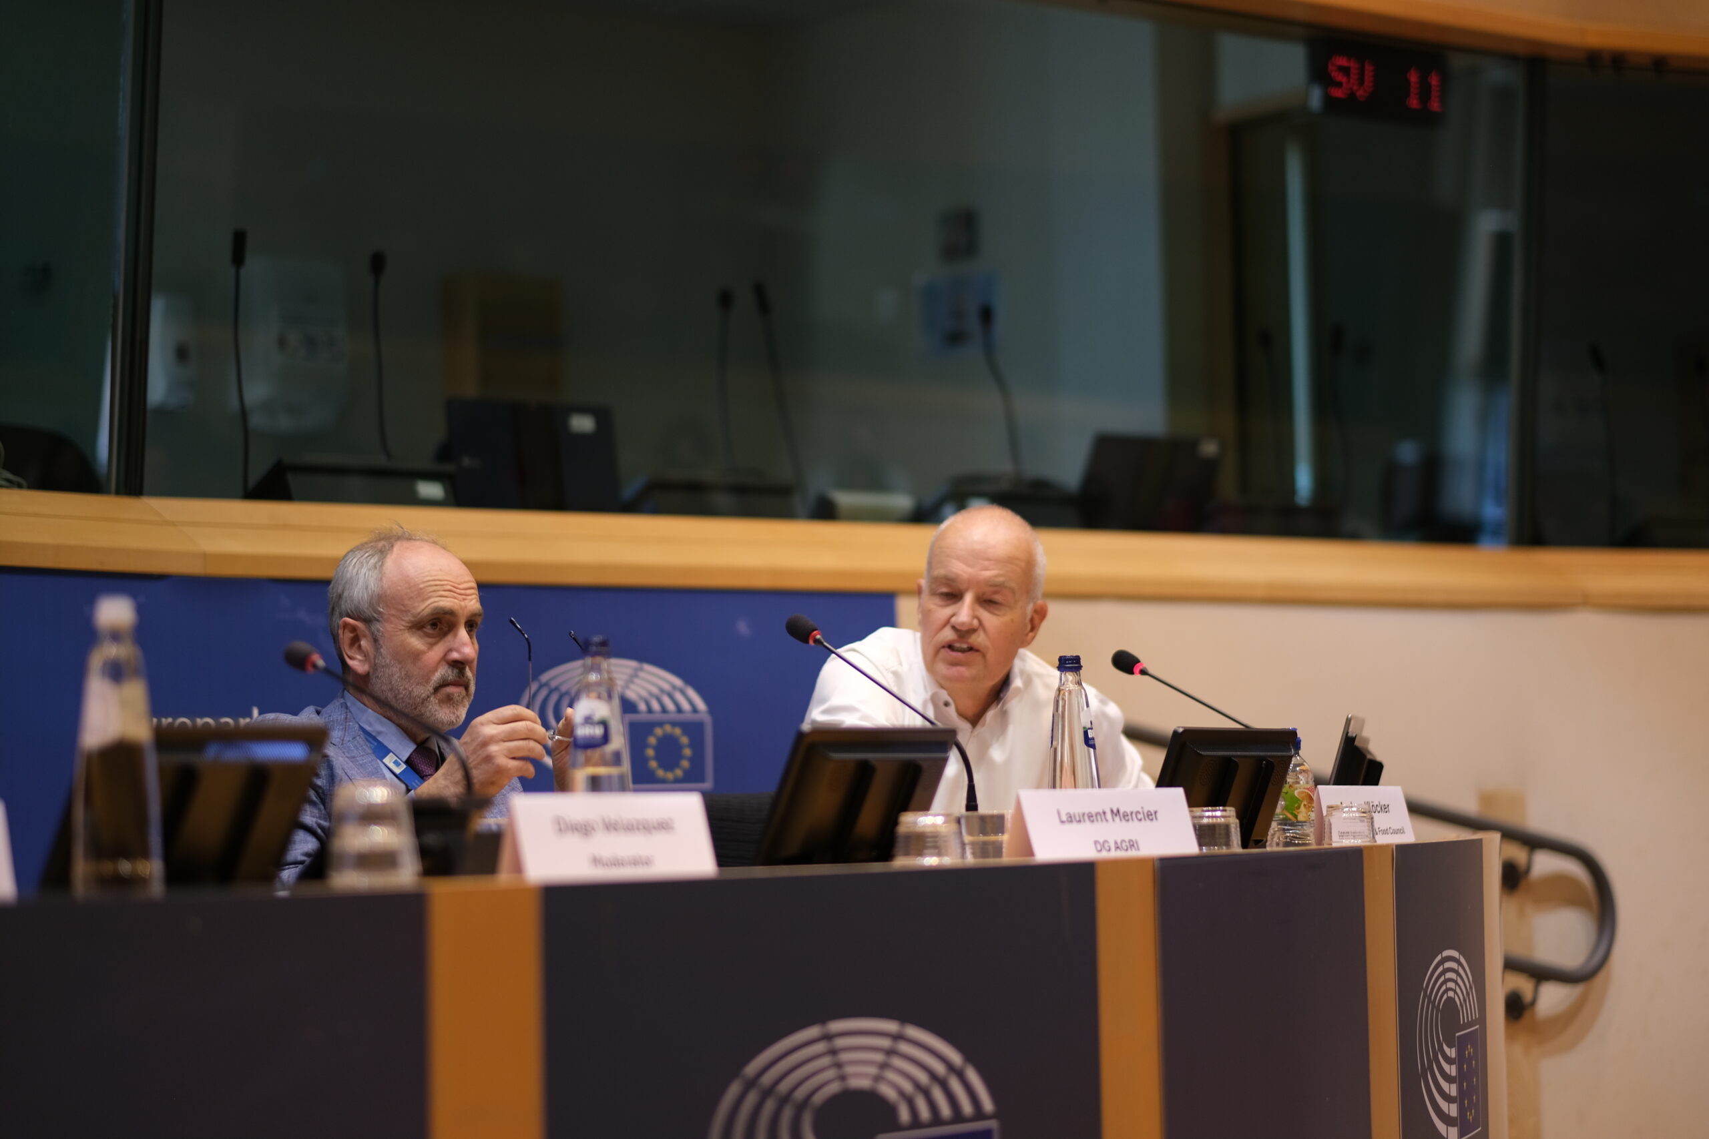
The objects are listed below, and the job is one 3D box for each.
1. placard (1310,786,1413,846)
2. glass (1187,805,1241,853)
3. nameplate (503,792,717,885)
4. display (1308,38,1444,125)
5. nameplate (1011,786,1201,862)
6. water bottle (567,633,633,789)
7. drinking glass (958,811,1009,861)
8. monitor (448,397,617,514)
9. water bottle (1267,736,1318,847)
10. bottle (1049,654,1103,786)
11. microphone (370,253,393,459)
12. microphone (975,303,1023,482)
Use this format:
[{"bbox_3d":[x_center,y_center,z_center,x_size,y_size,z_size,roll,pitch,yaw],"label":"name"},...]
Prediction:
[{"bbox_3d":[0.739,0.359,5.820,0.045,0.083,0.297,-3,-4,31],"label":"placard"},{"bbox_3d":[0.467,0.338,5.182,0.071,0.058,0.071,-1,-4,0],"label":"glass"},{"bbox_3d":[-0.237,0.259,3.864,0.045,0.083,0.297,-4,-4,34],"label":"nameplate"},{"bbox_3d":[1.048,-0.978,7.950,0.365,0.155,0.050,2,-5,-40],"label":"display"},{"bbox_3d":[0.296,0.301,4.728,0.045,0.083,0.297,-5,-5,45],"label":"nameplate"},{"bbox_3d":[-0.256,0.187,4.018,0.071,0.246,0.071,-1,-4,0],"label":"water bottle"},{"bbox_3d":[0.155,0.311,4.642,0.068,0.058,0.068,-1,-4,0],"label":"drinking glass"},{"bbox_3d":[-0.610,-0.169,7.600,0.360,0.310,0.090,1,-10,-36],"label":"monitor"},{"bbox_3d":[0.593,0.296,5.425,0.067,0.165,0.067,-1,-4,0],"label":"water bottle"},{"bbox_3d":[0.266,0.227,4.838,0.071,0.246,0.071,-1,-4,0],"label":"bottle"},{"bbox_3d":[-0.849,-0.372,7.150,0.035,0.400,0.050,2,-5,-41],"label":"microphone"},{"bbox_3d":[0.304,-0.354,8.300,0.045,0.400,0.100,2,-5,-41],"label":"microphone"}]

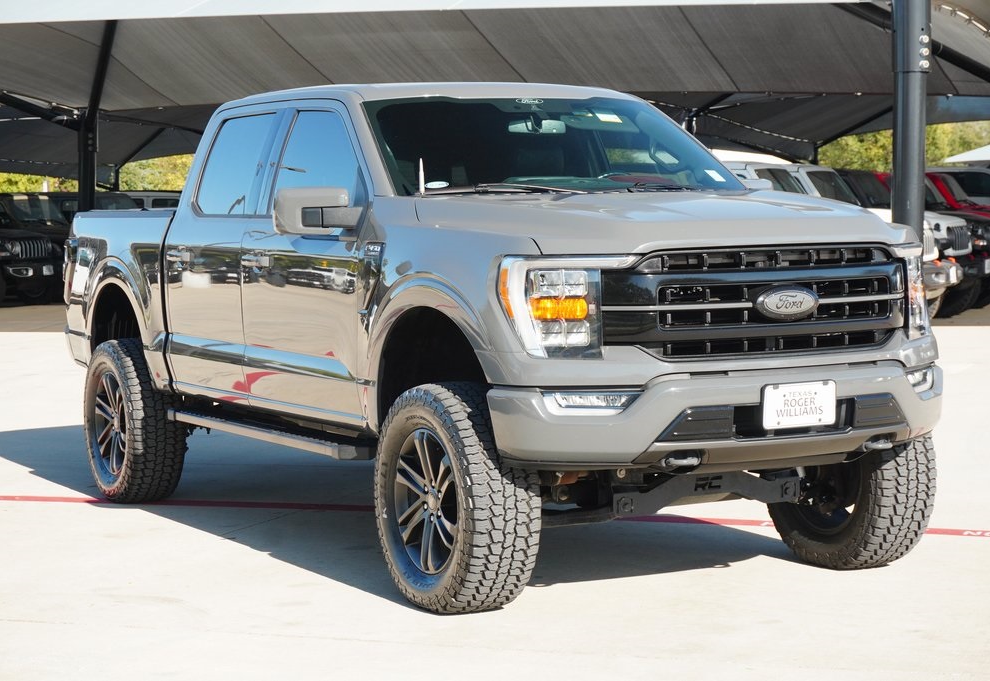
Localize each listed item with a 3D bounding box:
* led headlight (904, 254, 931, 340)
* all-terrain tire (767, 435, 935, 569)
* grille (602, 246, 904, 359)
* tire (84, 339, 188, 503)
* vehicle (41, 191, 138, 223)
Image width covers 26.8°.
[{"bbox_3d":[1.580,-0.185,7.883,0.310,0.350,0.310,-3,4,-28],"label":"led headlight"},{"bbox_3d":[1.423,0.501,8.449,0.295,0.846,0.846,-3,4,-28],"label":"all-terrain tire"},{"bbox_3d":[0.984,-0.136,7.354,1.320,0.385,0.150,-3,4,-28],"label":"grille"},{"bbox_3d":[-1.893,0.414,10.885,0.312,0.833,0.843,-3,4,-28],"label":"tire"},{"bbox_3d":[-8.200,-2.000,41.800,4.700,1.900,1.900,1,4,33],"label":"vehicle"}]

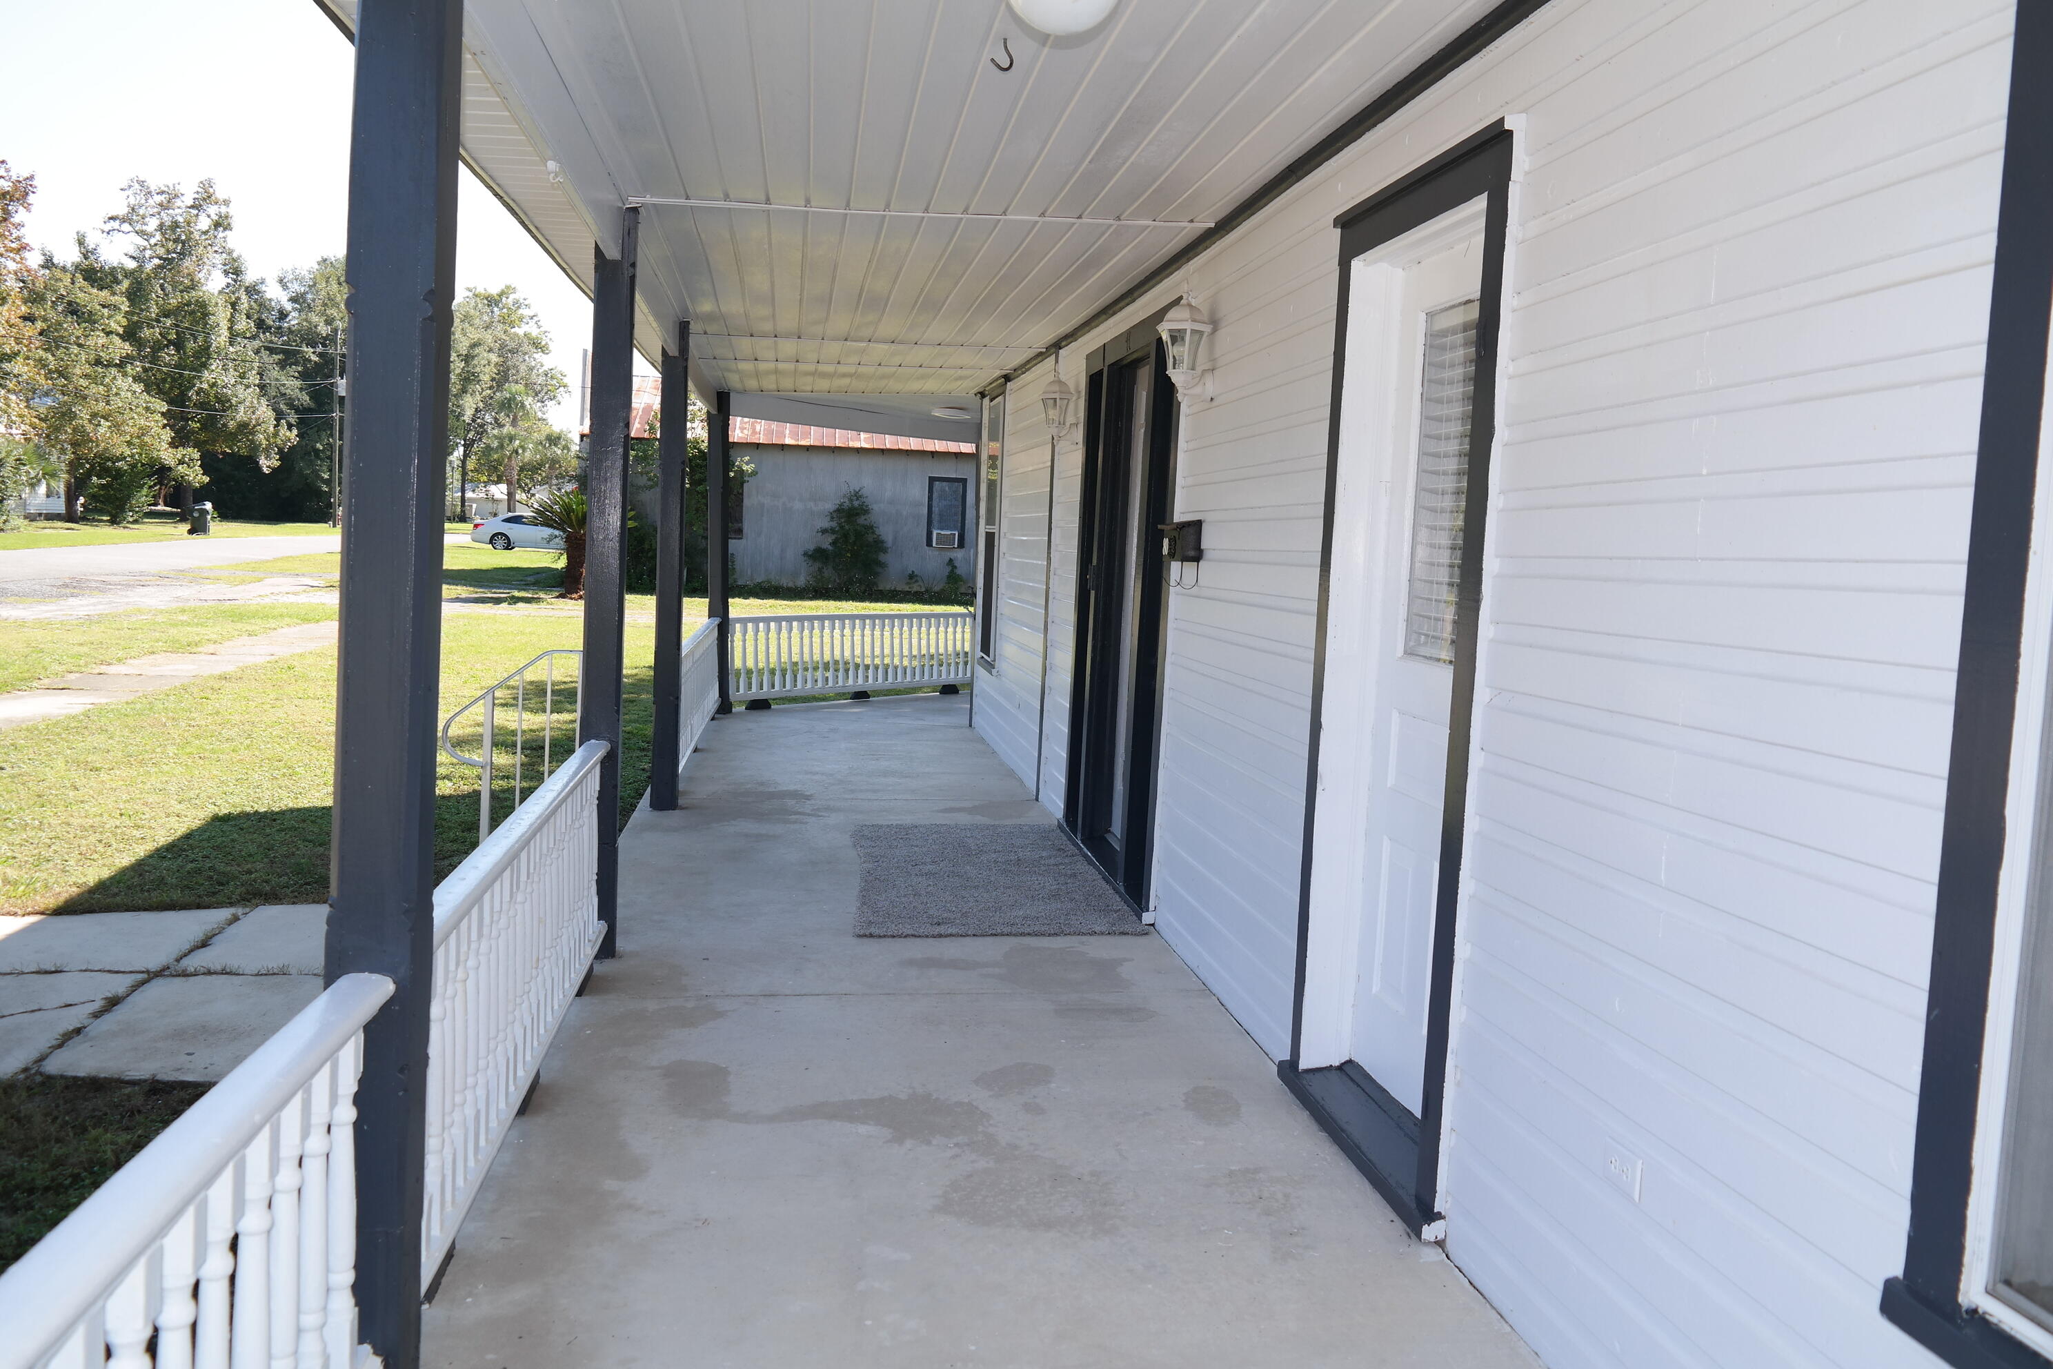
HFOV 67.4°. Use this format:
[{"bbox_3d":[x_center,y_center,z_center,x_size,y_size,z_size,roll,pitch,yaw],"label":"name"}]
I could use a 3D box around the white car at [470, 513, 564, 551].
[{"bbox_3d":[-18.610,-5.694,58.000,4.750,1.460,1.820,1,5,-14],"label":"white car"}]

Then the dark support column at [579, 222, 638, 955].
[{"bbox_3d":[-1.360,-0.298,4.972,0.132,2.420,0.132,2,5,-8],"label":"dark support column"}]

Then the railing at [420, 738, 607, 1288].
[{"bbox_3d":[-1.214,0.612,3.756,0.090,0.710,2.420,2,5,-8],"label":"railing"}]

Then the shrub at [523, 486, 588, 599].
[{"bbox_3d":[-8.211,-2.553,28.000,1.900,2.000,1.900,2,5,-8],"label":"shrub"}]

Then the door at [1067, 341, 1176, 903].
[{"bbox_3d":[0.437,-0.329,6.745,0.160,2.240,1.870,2,5,-8],"label":"door"}]

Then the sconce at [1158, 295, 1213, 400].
[{"bbox_3d":[0.530,-1.128,5.166,0.200,0.360,0.185,2,5,-8],"label":"sconce"}]

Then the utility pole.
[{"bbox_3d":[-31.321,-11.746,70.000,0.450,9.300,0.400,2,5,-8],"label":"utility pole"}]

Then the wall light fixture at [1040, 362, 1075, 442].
[{"bbox_3d":[0.161,-1.400,7.776,0.200,0.365,0.185,2,5,-8],"label":"wall light fixture"}]

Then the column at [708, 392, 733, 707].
[{"bbox_3d":[-2.502,-1.085,12.659,0.140,2.600,0.140,5,5,27],"label":"column"}]

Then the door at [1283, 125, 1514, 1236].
[{"bbox_3d":[0.885,-0.022,3.576,0.160,2.250,1.000,2,5,-8],"label":"door"}]

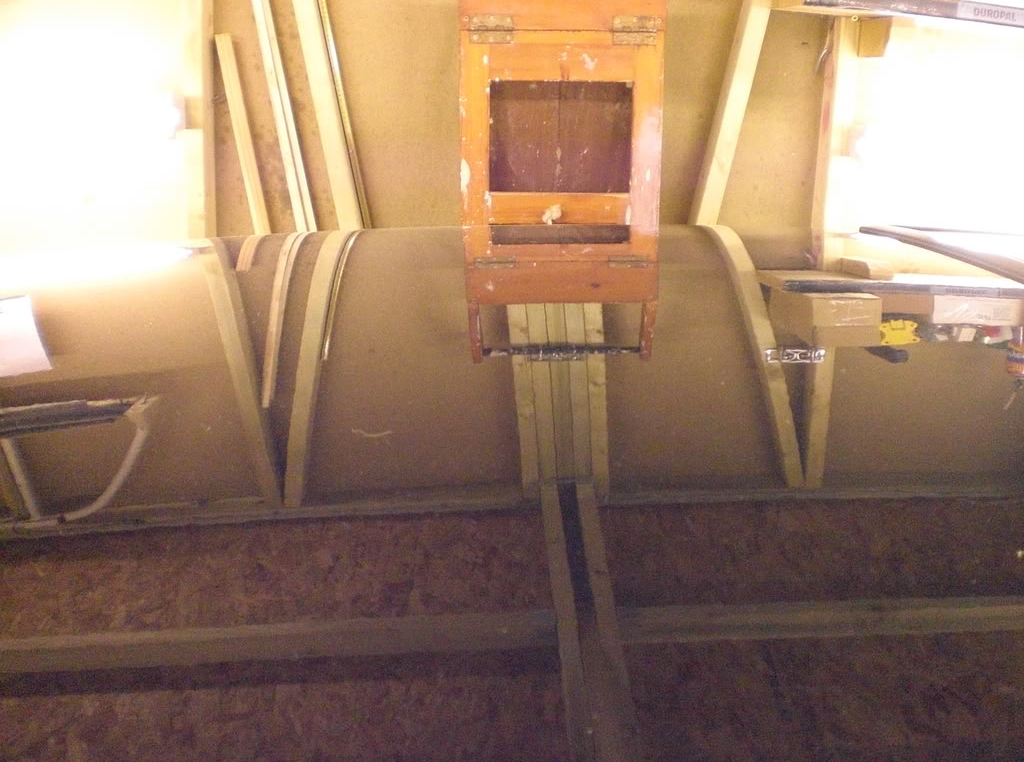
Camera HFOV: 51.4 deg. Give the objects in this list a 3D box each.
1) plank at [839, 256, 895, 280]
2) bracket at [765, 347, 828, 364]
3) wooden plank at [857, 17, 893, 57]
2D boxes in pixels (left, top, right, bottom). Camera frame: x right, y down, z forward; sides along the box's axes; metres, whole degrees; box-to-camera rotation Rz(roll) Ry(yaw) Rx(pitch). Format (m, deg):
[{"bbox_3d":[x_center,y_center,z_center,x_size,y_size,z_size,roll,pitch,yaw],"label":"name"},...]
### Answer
[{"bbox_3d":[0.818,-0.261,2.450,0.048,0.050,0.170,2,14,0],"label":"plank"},{"bbox_3d":[0.687,-0.062,2.580,0.147,0.038,0.030,2,14,0],"label":"bracket"},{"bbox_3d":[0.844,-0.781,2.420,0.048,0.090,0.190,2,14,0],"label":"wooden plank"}]

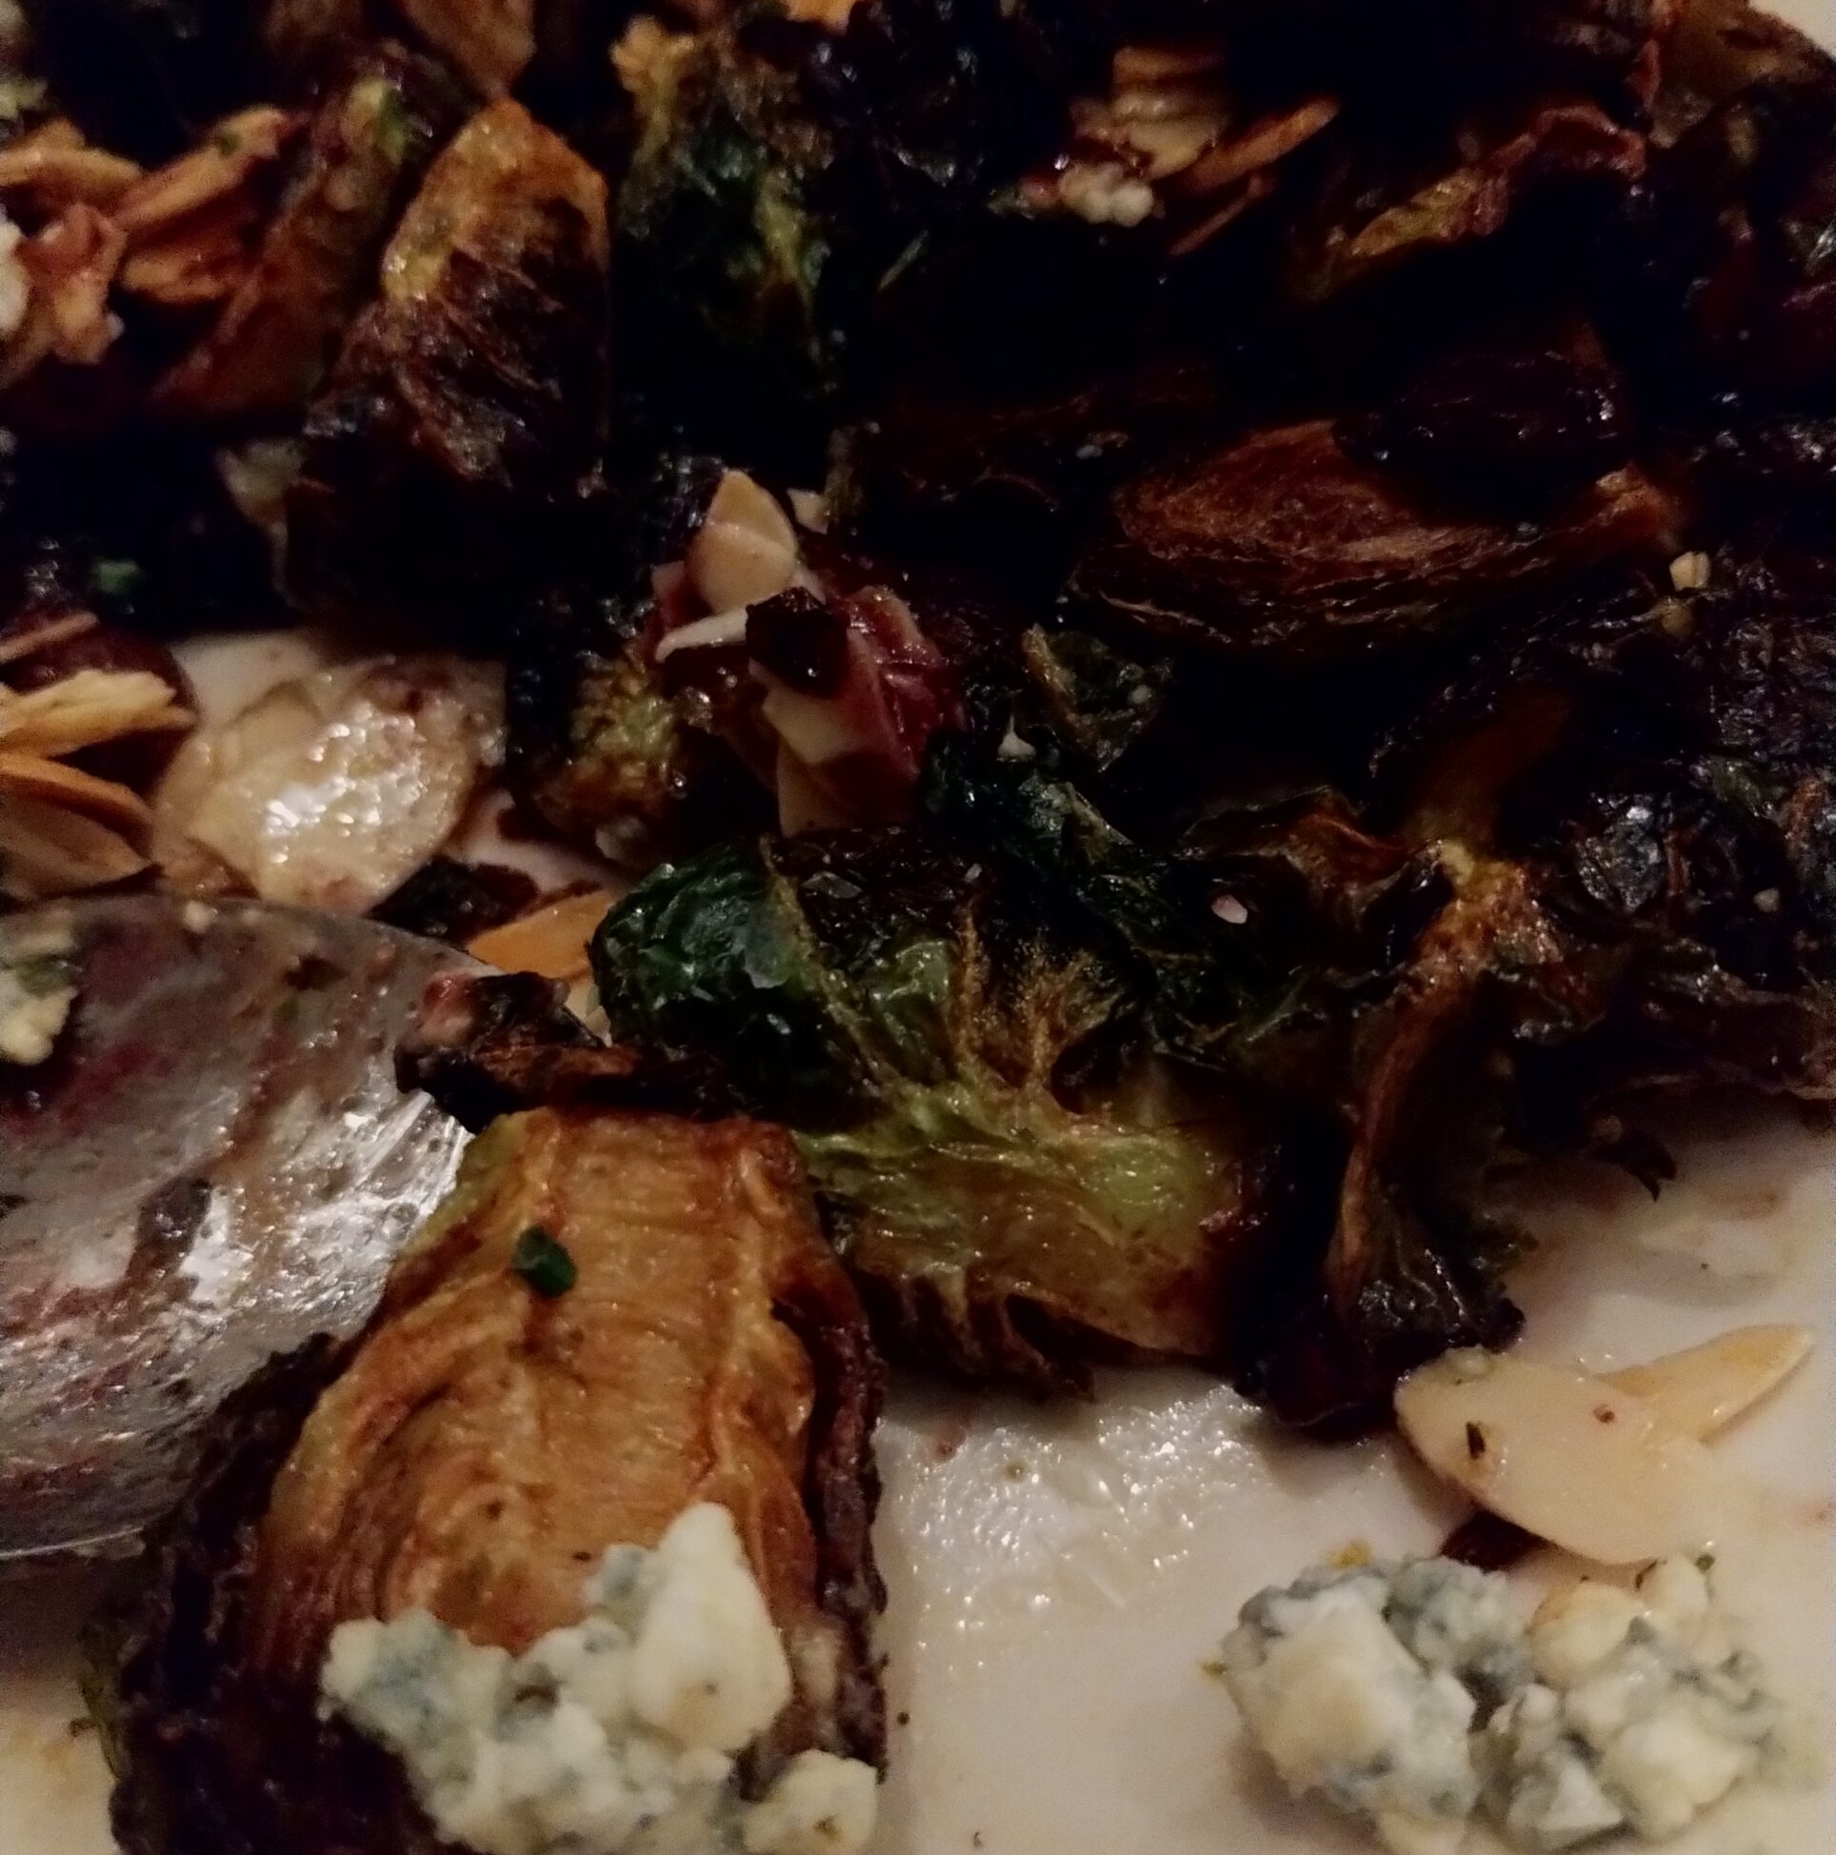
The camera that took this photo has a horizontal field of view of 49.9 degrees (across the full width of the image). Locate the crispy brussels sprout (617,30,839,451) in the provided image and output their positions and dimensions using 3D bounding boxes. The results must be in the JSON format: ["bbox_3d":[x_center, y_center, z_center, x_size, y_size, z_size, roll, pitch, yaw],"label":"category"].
[{"bbox_3d":[-0.015,-0.053,0.152,0.018,0.022,0.025,0,60,0],"label":"crispy brussels sprout"}]

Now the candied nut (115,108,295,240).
[{"bbox_3d":[-0.052,-0.055,0.144,0.015,0.005,0.006,-27,63,-14],"label":"candied nut"}]

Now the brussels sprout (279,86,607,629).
[{"bbox_3d":[-0.034,-0.040,0.143,0.021,0.026,0.028,3,60,1],"label":"brussels sprout"}]

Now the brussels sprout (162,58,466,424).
[{"bbox_3d":[-0.045,-0.051,0.148,0.016,0.019,0.026,22,62,12],"label":"brussels sprout"}]

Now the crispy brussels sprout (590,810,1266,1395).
[{"bbox_3d":[0.001,0.011,0.124,0.040,0.023,0.027,0,60,0],"label":"crispy brussels sprout"}]

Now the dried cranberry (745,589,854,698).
[{"bbox_3d":[-0.008,-0.019,0.129,0.006,0.005,0.006,17,62,10],"label":"dried cranberry"}]

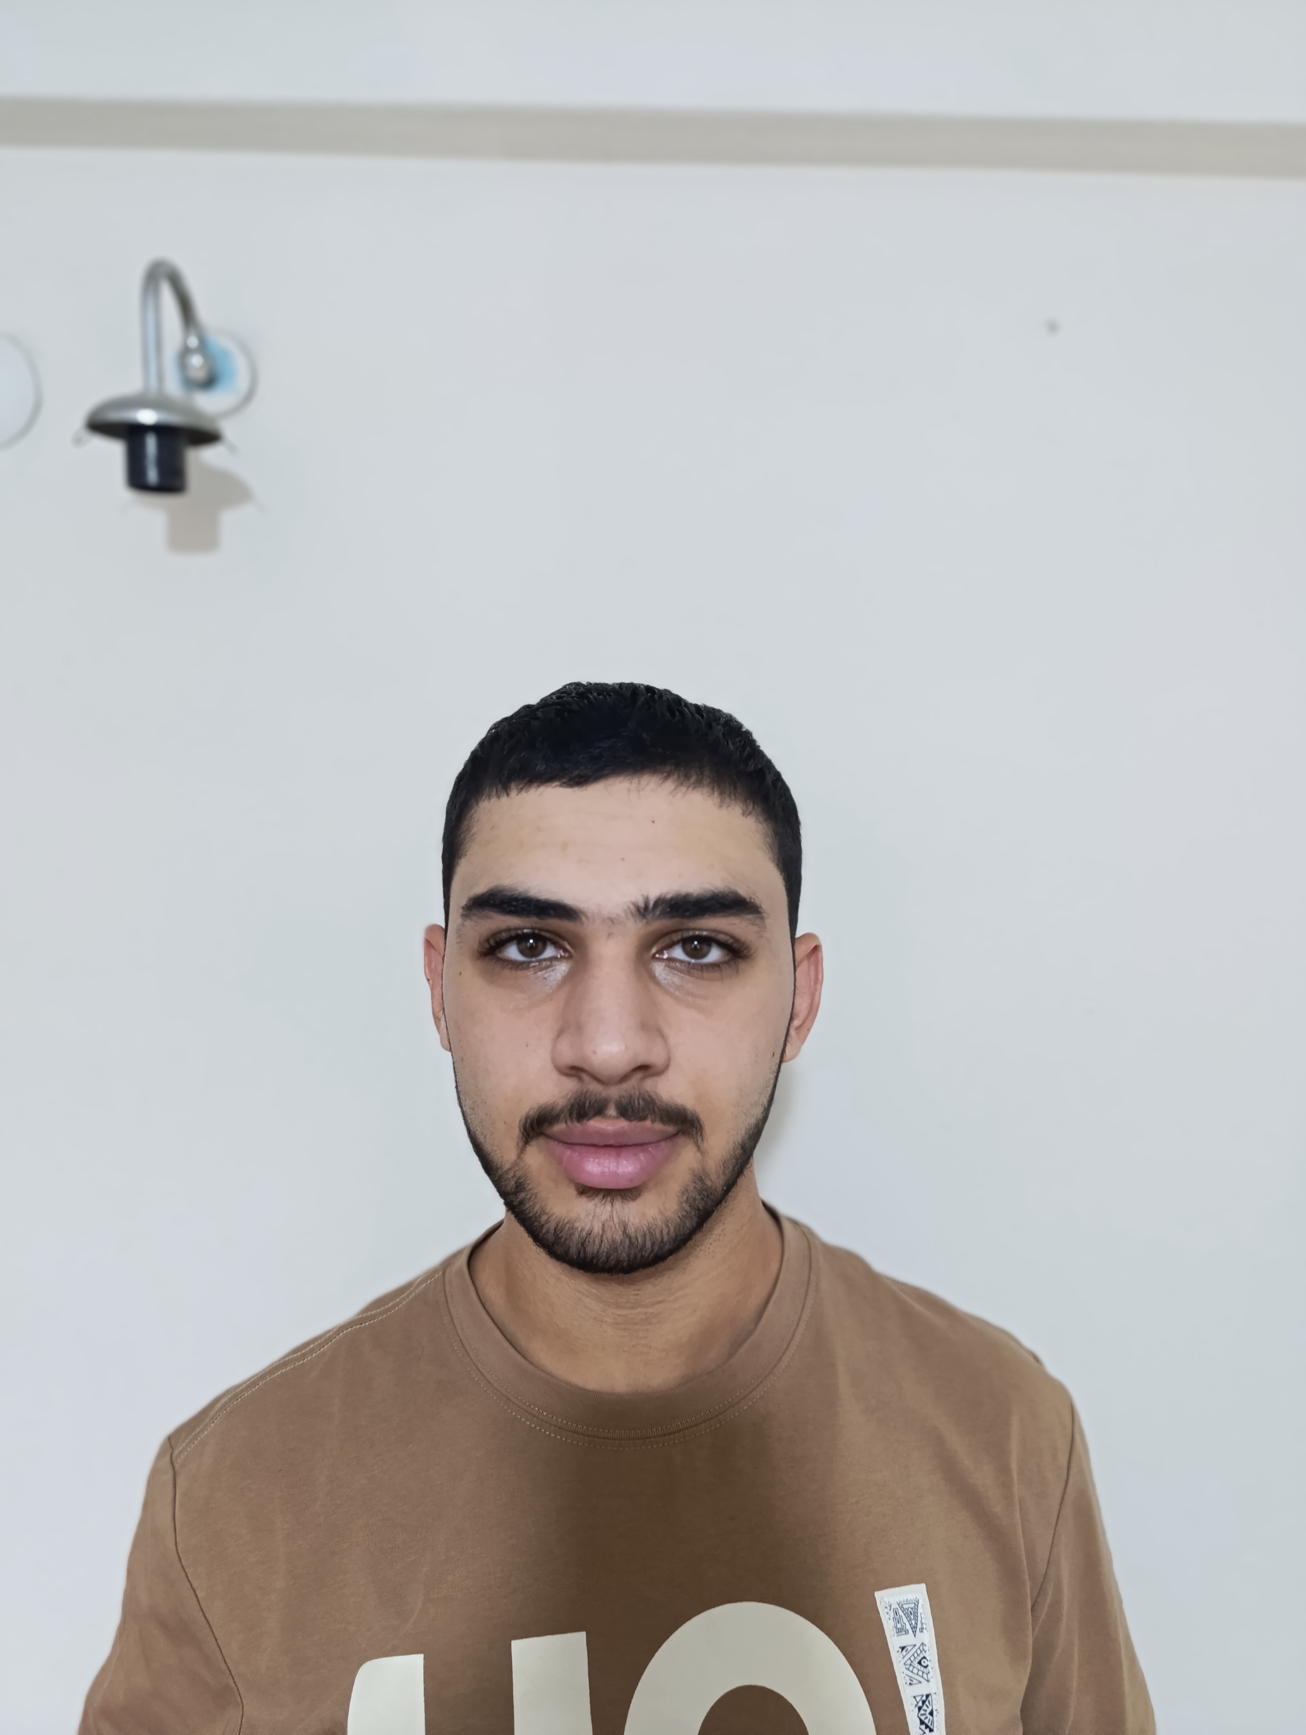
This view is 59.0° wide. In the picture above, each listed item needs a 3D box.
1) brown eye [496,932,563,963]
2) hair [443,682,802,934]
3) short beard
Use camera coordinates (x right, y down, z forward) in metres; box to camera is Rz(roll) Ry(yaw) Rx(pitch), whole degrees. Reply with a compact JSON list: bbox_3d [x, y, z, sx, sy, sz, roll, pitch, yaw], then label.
[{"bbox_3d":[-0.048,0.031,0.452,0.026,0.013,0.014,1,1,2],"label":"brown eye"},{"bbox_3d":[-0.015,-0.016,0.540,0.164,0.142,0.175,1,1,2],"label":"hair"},{"bbox_3d":[-0.015,0.120,0.468,0.139,0.077,0.088,1,1,2],"label":"short beard"}]

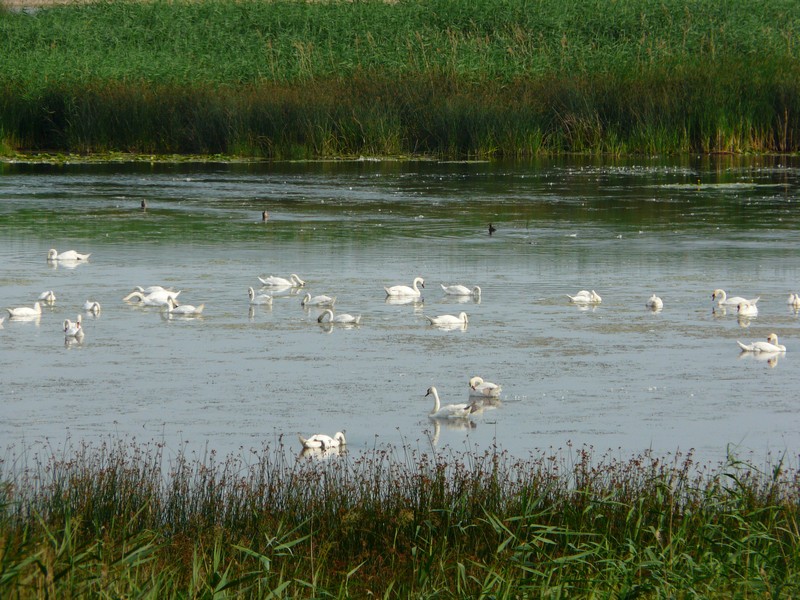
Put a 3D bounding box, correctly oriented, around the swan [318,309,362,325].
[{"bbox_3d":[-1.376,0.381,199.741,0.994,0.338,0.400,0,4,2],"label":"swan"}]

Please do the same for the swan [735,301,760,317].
[{"bbox_3d":[8.276,0.179,208.533,0.440,0.380,0.980,2,5,20],"label":"swan"}]

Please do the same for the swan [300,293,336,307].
[{"bbox_3d":[-1.955,-0.022,211.657,0.970,0.320,0.430,2,5,28],"label":"swan"}]

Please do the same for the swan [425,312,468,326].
[{"bbox_3d":[1.109,0.413,205.841,1.020,0.310,0.430,-1,4,-15],"label":"swan"}]

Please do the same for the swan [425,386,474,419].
[{"bbox_3d":[0.967,2.013,172.342,0.913,0.628,0.380,1,4,10],"label":"swan"}]

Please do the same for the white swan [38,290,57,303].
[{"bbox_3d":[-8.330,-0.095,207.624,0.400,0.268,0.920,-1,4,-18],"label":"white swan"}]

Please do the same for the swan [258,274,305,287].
[{"bbox_3d":[-2.939,-0.510,218.257,1.170,0.320,0.430,0,4,3],"label":"swan"}]

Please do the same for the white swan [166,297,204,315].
[{"bbox_3d":[-4.947,0.127,202.991,0.900,0.425,0.400,1,4,10],"label":"white swan"}]

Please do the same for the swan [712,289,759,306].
[{"bbox_3d":[7.894,-0.060,206.102,1.134,0.396,0.420,0,4,0],"label":"swan"}]

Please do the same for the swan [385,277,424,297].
[{"bbox_3d":[0.115,-0.335,214.800,1.040,0.480,0.430,1,4,15],"label":"swan"}]

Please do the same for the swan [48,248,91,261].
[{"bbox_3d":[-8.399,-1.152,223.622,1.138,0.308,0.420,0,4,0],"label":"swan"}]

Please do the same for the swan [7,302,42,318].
[{"bbox_3d":[-8.907,0.205,208.252,0.950,0.370,0.430,-2,5,-25],"label":"swan"}]

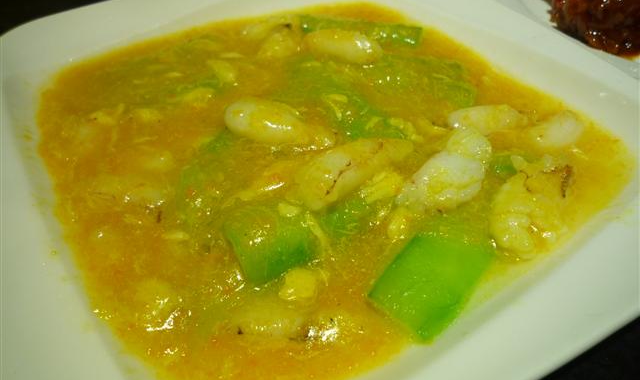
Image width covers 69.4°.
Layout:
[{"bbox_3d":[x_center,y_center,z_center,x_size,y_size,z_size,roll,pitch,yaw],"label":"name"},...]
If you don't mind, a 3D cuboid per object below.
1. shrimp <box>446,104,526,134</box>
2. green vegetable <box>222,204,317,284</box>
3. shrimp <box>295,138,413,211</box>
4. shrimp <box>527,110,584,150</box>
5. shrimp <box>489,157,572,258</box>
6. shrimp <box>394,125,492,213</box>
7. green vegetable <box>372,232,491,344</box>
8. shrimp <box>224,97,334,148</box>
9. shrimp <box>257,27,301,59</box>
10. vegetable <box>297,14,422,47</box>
[{"bbox_3d":[0.081,-0.034,0.224,0.040,0.015,0.016,-3,46,-5],"label":"shrimp"},{"bbox_3d":[-0.018,0.019,0.166,0.027,0.012,0.024,-29,54,-27],"label":"green vegetable"},{"bbox_3d":[0.015,-0.007,0.192,0.057,0.019,0.022,-26,52,-25],"label":"shrimp"},{"bbox_3d":[0.112,-0.028,0.219,0.030,0.017,0.018,-17,49,-18],"label":"shrimp"},{"bbox_3d":[0.083,0.005,0.181,0.026,0.021,0.054,24,50,20],"label":"shrimp"},{"bbox_3d":[0.052,-0.009,0.193,0.053,0.021,0.024,-33,56,-30],"label":"shrimp"},{"bbox_3d":[0.038,0.030,0.156,0.031,0.012,0.036,24,46,32],"label":"green vegetable"},{"bbox_3d":[-0.019,-0.031,0.214,0.053,0.018,0.021,14,47,11],"label":"shrimp"},{"bbox_3d":[-0.024,-0.086,0.269,0.017,0.015,0.032,28,51,22],"label":"shrimp"},{"bbox_3d":[0.024,-0.098,0.283,0.075,0.010,0.017,9,46,6],"label":"vegetable"}]

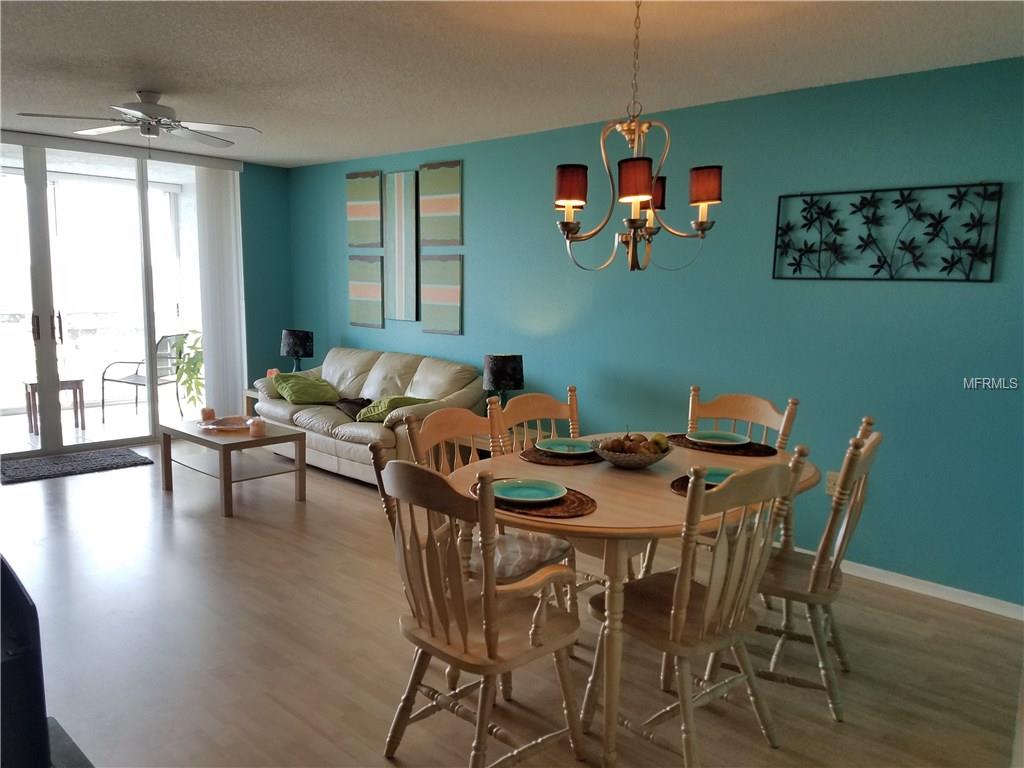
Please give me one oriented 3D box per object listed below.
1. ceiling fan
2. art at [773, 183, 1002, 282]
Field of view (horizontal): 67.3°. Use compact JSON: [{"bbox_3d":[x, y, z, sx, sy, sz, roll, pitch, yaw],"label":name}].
[{"bbox_3d":[-1.990,-1.479,4.232,1.260,0.260,1.240,2,8,6],"label":"ceiling fan"},{"bbox_3d":[1.754,-0.711,3.686,1.000,0.422,0.035,8,10,42],"label":"art"}]

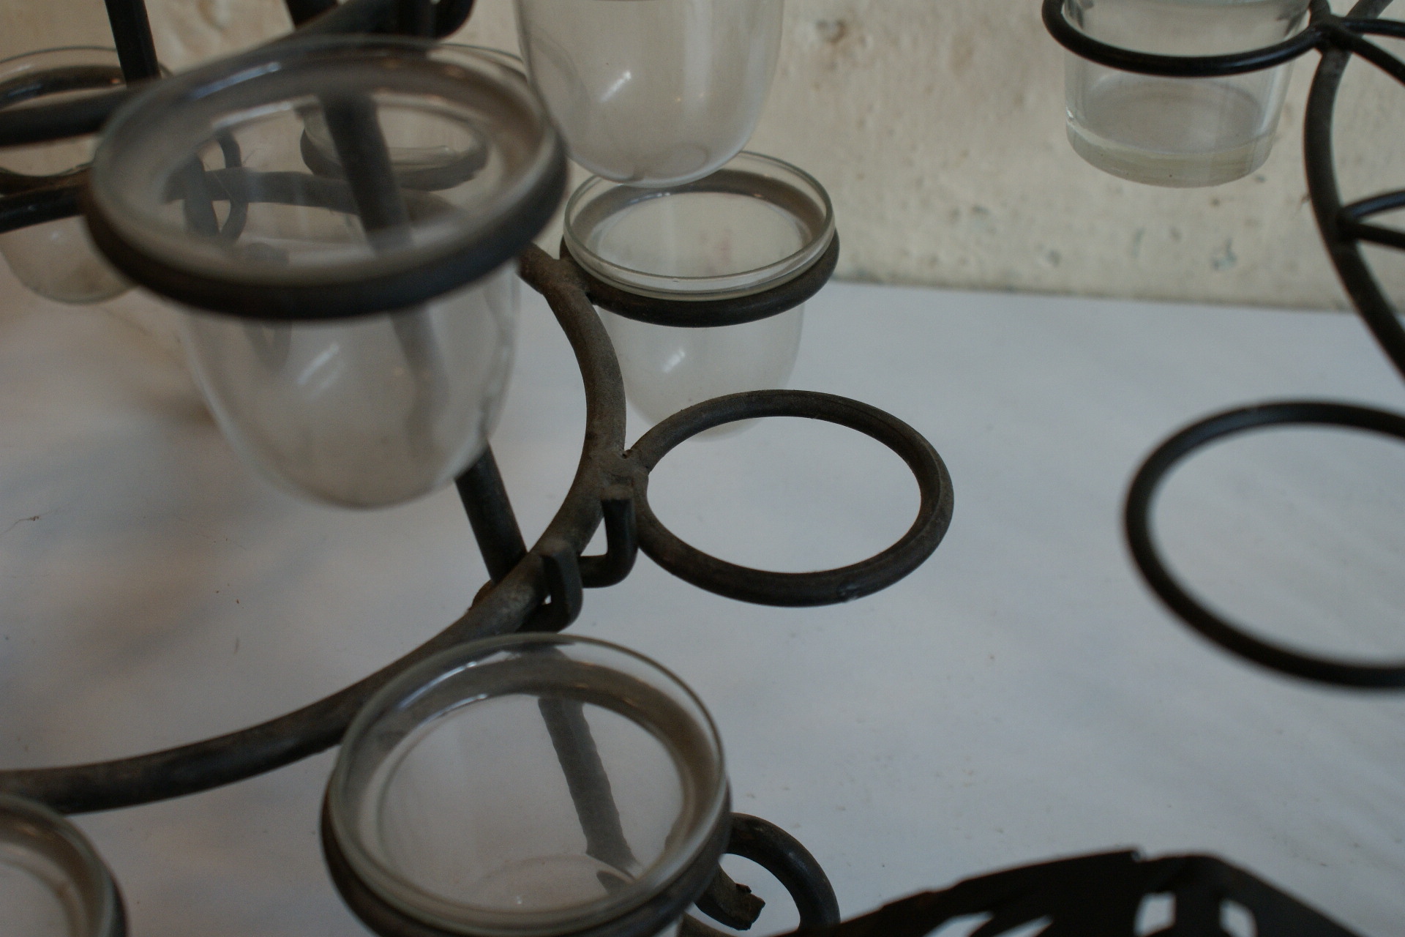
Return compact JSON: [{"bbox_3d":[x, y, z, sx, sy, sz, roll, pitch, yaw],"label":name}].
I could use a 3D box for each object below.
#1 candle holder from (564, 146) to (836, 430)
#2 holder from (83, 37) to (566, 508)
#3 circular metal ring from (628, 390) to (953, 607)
[{"bbox_3d":[0.000,-0.038,0.457,0.067,0.065,0.067,-1,38,0],"label":"candle holder"},{"bbox_3d":[-0.055,-0.025,0.277,0.069,0.064,0.069,-1,39,0],"label":"holder"},{"bbox_3d":[0.018,0.004,0.372,0.070,0.006,0.070,0,38,0],"label":"circular metal ring"}]

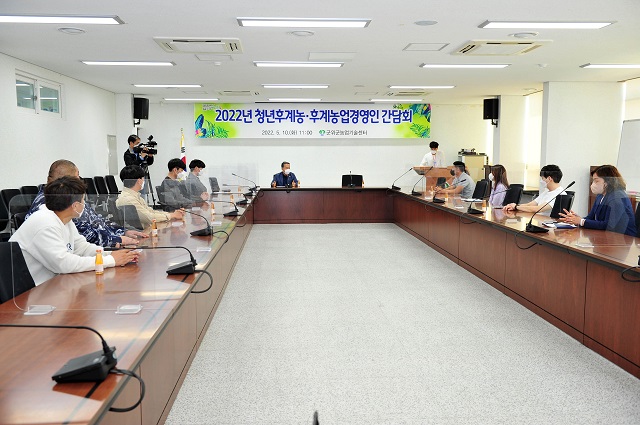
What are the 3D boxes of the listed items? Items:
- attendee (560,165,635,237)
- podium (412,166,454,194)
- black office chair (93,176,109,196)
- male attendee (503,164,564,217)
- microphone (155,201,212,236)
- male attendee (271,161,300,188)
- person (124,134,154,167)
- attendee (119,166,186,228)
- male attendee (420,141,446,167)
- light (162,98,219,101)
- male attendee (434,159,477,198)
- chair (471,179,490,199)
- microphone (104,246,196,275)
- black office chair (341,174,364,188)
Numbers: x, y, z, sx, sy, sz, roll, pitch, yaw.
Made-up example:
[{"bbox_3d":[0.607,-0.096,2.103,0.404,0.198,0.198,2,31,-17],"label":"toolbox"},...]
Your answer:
[{"bbox_3d":[2.705,0.195,5.959,0.720,1.300,0.500,-1,5,-6],"label":"attendee"},{"bbox_3d":[2.681,-0.460,13.798,1.120,1.160,0.600,0,6,-3],"label":"podium"},{"bbox_3d":[-3.611,-0.073,10.552,0.620,1.020,0.580,0,6,-3],"label":"black office chair"},{"bbox_3d":[2.760,0.048,7.763,0.870,1.320,0.540,1,6,5],"label":"male attendee"},{"bbox_3d":[-1.160,0.047,5.169,0.500,0.300,0.130,0,5,-3],"label":"microphone"},{"bbox_3d":[-0.772,-0.481,13.394,0.580,1.280,0.800,-1,6,-6],"label":"male attendee"},{"bbox_3d":[-3.152,-0.454,10.541,0.600,1.780,0.550,2,6,18],"label":"person"},{"bbox_3d":[-1.843,0.180,6.301,0.820,1.340,0.560,-2,6,-18],"label":"attendee"},{"bbox_3d":[2.658,-0.777,14.064,0.550,1.720,0.380,1,5,5],"label":"male attendee"},{"bbox_3d":[-2.990,-2.621,13.963,1.280,0.070,0.260,0,6,-3],"label":"light"},{"bbox_3d":[2.439,-0.272,10.930,0.730,1.300,0.520,0,5,-3],"label":"male attendee"},{"bbox_3d":[2.403,-0.034,9.995,0.630,1.000,0.600,0,5,-3],"label":"chair"},{"bbox_3d":[-1.042,0.278,3.700,0.570,0.190,0.130,0,6,-3],"label":"microphone"},{"bbox_3d":[0.726,-0.340,13.495,0.570,0.980,0.600,0,6,-3],"label":"black office chair"}]

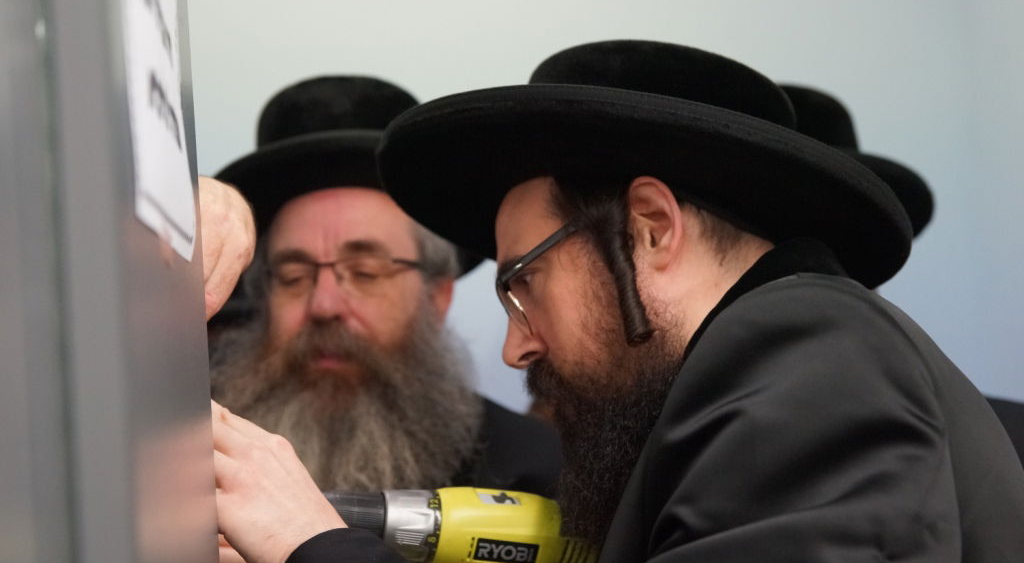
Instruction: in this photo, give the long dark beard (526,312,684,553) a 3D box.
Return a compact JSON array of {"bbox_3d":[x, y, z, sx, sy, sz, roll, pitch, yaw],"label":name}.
[{"bbox_3d":[0.077,0.104,1.190,0.115,0.168,0.148,-12,0,-4],"label":"long dark beard"}]

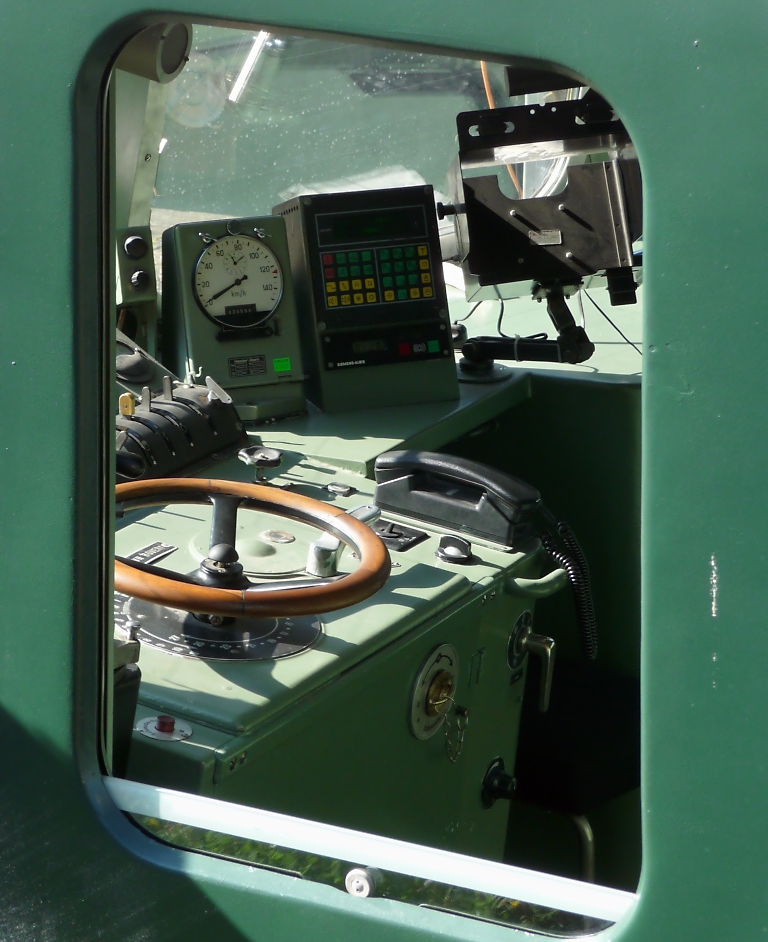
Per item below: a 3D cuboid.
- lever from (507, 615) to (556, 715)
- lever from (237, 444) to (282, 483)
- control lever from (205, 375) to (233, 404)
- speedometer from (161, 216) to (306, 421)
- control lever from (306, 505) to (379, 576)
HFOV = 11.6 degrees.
[{"bbox_3d":[0.198,0.247,4.845,0.056,0.126,0.077,15,24,26],"label":"lever"},{"bbox_3d":[-0.157,-0.005,4.941,0.052,0.046,0.048,16,24,25],"label":"lever"},{"bbox_3d":[-0.225,-0.104,5.058,0.045,0.027,0.018,44,33,10],"label":"control lever"},{"bbox_3d":[-0.208,-0.222,5.228,0.163,0.270,0.158,-7,20,-17],"label":"speedometer"},{"bbox_3d":[-0.047,0.082,4.749,0.036,0.048,0.145,16,24,25],"label":"control lever"}]

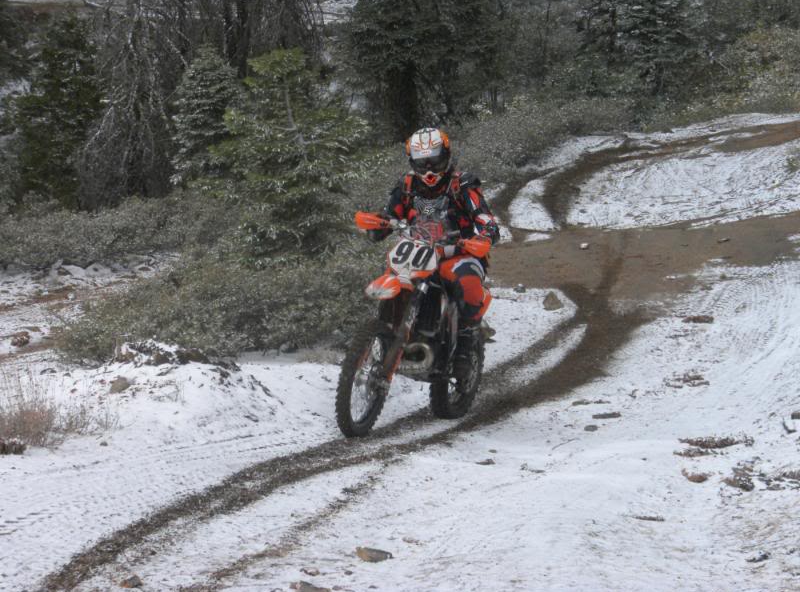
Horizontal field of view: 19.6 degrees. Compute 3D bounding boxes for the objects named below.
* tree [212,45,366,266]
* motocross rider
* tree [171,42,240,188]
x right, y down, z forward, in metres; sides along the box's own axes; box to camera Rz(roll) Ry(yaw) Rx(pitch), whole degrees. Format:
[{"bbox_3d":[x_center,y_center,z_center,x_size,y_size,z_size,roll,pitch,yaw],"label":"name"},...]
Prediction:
[{"bbox_3d":[-1.171,-1.426,24.500,1.700,2.400,1.700,0,3,0],"label":"tree"},{"bbox_3d":[0.213,-0.267,13.850,0.770,1.480,0.850,1,3,20],"label":"motocross rider"},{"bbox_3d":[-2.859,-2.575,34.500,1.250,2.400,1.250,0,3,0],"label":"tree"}]

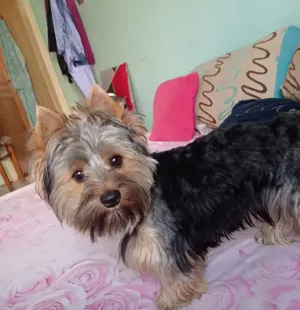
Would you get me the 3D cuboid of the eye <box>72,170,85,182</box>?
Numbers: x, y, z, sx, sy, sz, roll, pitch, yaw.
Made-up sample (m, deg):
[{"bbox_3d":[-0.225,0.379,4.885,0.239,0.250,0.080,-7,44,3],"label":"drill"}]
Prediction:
[{"bbox_3d":[-0.089,0.025,0.388,0.014,0.014,0.011,-21,10,-6],"label":"eye"}]

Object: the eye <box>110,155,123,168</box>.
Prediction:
[{"bbox_3d":[-0.042,0.008,0.393,0.014,0.014,0.011,-23,11,-13],"label":"eye"}]

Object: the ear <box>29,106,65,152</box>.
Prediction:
[{"bbox_3d":[-0.140,-0.036,0.425,0.047,0.054,0.025,-20,10,-1],"label":"ear"}]

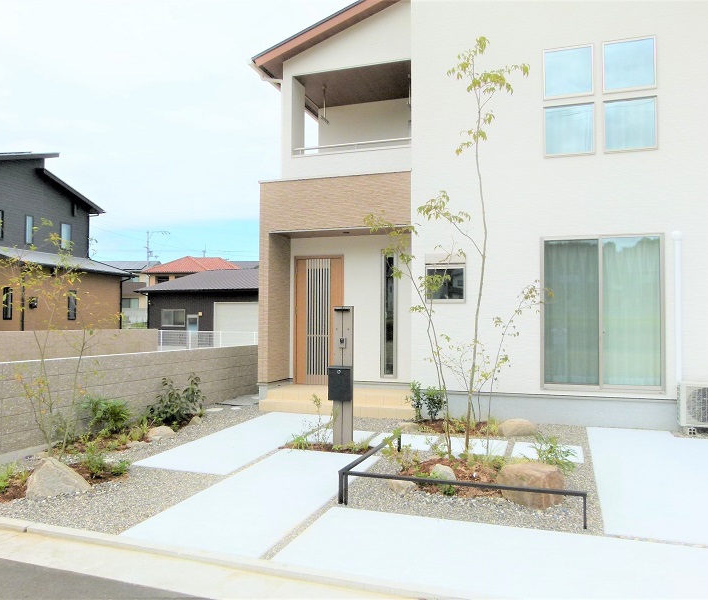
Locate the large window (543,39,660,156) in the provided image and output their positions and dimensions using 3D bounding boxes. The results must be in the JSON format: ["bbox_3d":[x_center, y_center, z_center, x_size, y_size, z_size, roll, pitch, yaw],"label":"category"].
[{"bbox_3d":[3.567,-2.939,8.401,1.540,1.640,0.120,0,-2,18],"label":"large window"}]

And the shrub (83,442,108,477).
[{"bbox_3d":[-2.595,1.601,5.800,0.270,0.320,0.270,1,-2,-24],"label":"shrub"}]

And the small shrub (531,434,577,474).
[{"bbox_3d":[2.015,1.589,5.811,0.450,0.440,0.420,0,-2,18],"label":"small shrub"}]

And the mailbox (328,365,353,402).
[{"bbox_3d":[-0.152,1.033,7.097,0.290,0.400,0.140,0,-2,18],"label":"mailbox"}]

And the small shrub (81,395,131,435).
[{"bbox_3d":[-3.262,1.503,7.584,0.660,0.520,0.560,1,-2,-23],"label":"small shrub"}]

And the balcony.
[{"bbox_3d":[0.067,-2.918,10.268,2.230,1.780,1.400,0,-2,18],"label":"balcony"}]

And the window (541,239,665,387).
[{"bbox_3d":[3.550,0.194,8.298,1.650,2.250,0.110,0,-2,18],"label":"window"}]

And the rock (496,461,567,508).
[{"bbox_3d":[1.578,1.626,5.162,0.400,0.310,0.490,2,-3,-40],"label":"rock"}]

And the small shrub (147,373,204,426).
[{"bbox_3d":[-2.710,1.504,8.925,0.750,0.760,0.660,0,-2,18],"label":"small shrub"}]

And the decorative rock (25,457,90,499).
[{"bbox_3d":[-2.807,1.638,5.493,0.570,0.310,0.420,2,-2,-34],"label":"decorative rock"}]

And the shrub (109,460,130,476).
[{"bbox_3d":[-2.496,1.788,6.150,0.210,0.160,0.200,0,-2,18],"label":"shrub"}]

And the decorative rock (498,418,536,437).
[{"bbox_3d":[2.263,1.739,7.966,0.510,0.210,0.390,0,-2,18],"label":"decorative rock"}]

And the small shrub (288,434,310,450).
[{"bbox_3d":[-0.658,1.722,6.981,0.280,0.190,0.250,0,-2,-5],"label":"small shrub"}]

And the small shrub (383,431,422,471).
[{"bbox_3d":[0.502,1.568,5.979,0.430,0.400,0.380,0,-2,5],"label":"small shrub"}]

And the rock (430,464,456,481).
[{"bbox_3d":[0.891,1.732,5.750,0.260,0.180,0.210,0,-2,18],"label":"rock"}]

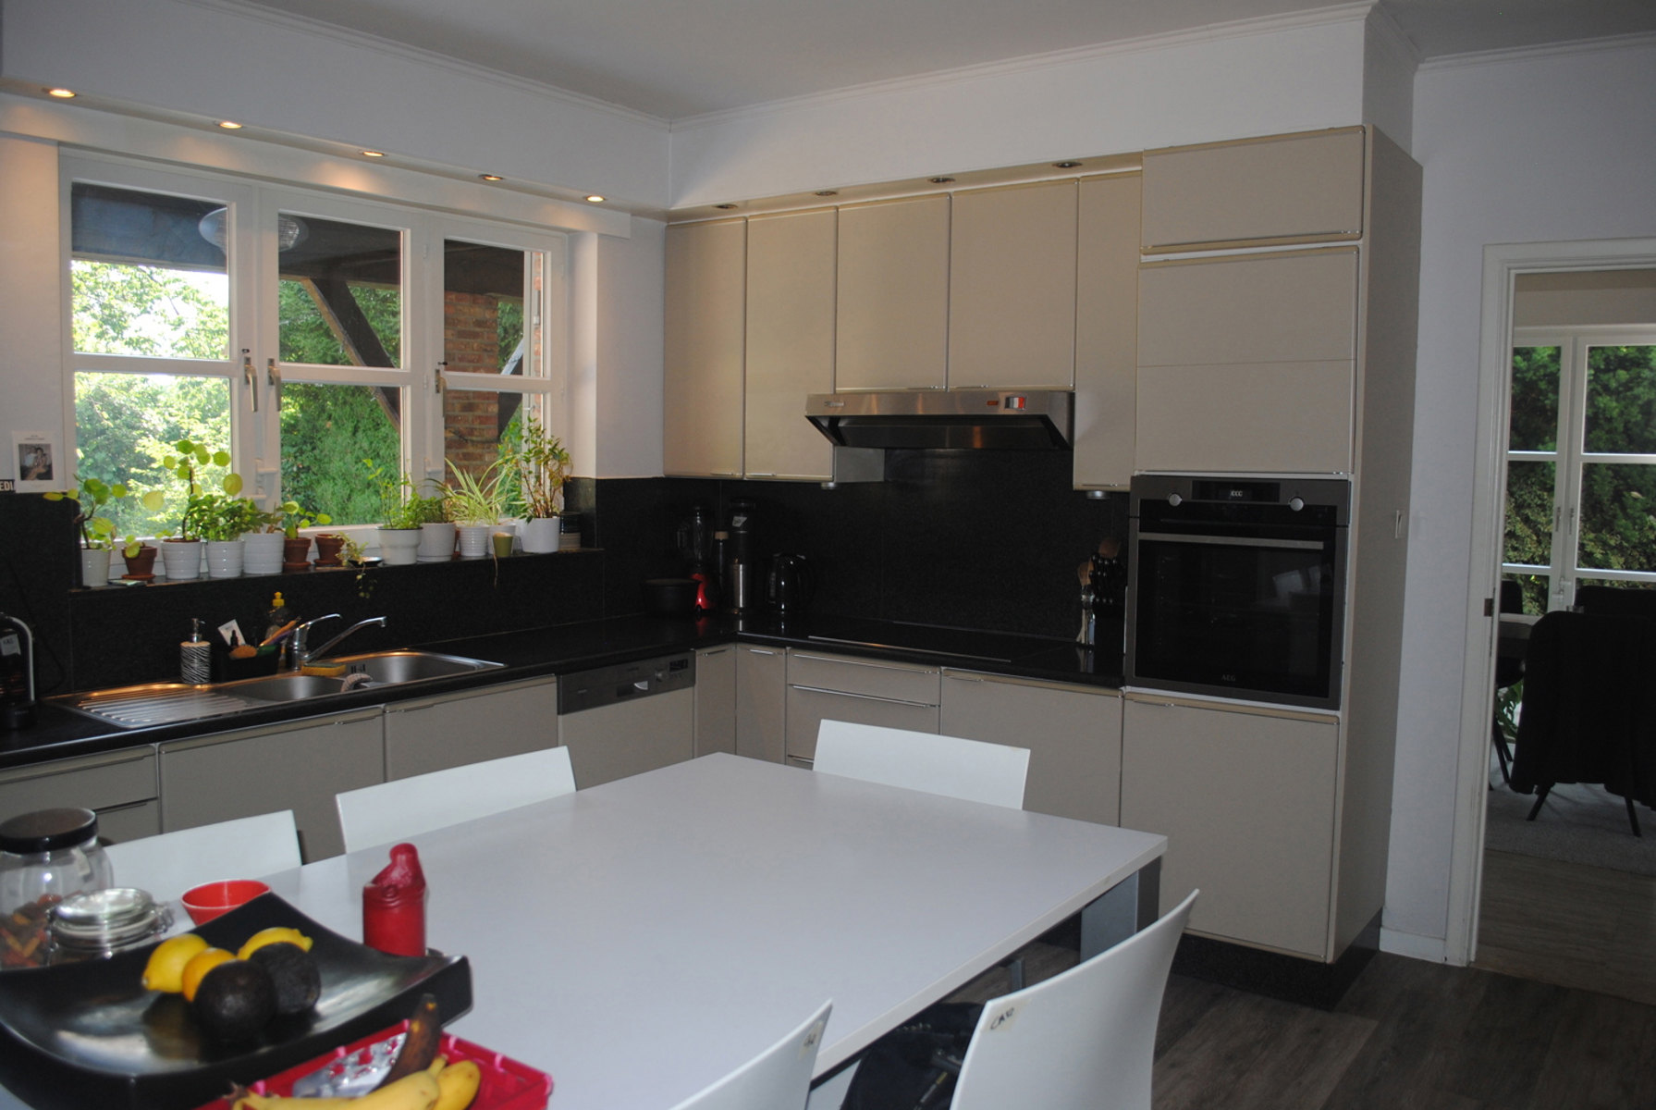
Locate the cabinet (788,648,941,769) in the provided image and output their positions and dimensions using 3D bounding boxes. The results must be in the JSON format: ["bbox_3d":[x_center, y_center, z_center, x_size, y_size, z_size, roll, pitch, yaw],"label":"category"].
[{"bbox_3d":[0.273,0.643,4.353,0.613,0.634,0.575,4,6,36],"label":"cabinet"}]

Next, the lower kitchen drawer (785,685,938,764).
[{"bbox_3d":[0.249,0.583,4.353,0.620,0.257,0.511,4,6,36],"label":"lower kitchen drawer"}]

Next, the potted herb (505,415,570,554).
[{"bbox_3d":[-1.050,-0.256,4.545,0.210,0.495,0.200,1,5,0],"label":"potted herb"}]

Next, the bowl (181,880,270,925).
[{"bbox_3d":[-0.883,0.527,1.827,0.120,0.060,0.120,1,5,0],"label":"bowl"}]

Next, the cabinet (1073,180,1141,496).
[{"bbox_3d":[0.950,-0.689,3.952,0.196,0.965,0.325,4,6,36],"label":"cabinet"}]

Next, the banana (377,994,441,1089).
[{"bbox_3d":[-0.473,0.539,1.340,0.045,0.055,0.165,2,36,20],"label":"banana"}]

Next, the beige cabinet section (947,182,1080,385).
[{"bbox_3d":[0.685,-0.865,4.132,0.462,0.648,0.325,4,6,36],"label":"beige cabinet section"}]

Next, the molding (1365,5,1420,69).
[{"bbox_3d":[1.517,-1.370,3.289,0.048,0.050,0.590,4,6,36],"label":"molding"}]

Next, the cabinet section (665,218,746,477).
[{"bbox_3d":[-0.378,-0.787,4.911,0.408,0.960,0.325,4,6,36],"label":"cabinet section"}]

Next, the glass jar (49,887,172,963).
[{"bbox_3d":[-0.945,0.515,1.634,0.140,0.115,0.120,1,5,-1],"label":"glass jar"}]

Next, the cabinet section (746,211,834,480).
[{"bbox_3d":[-0.028,-0.753,4.594,0.407,0.950,0.366,4,6,36],"label":"cabinet section"}]

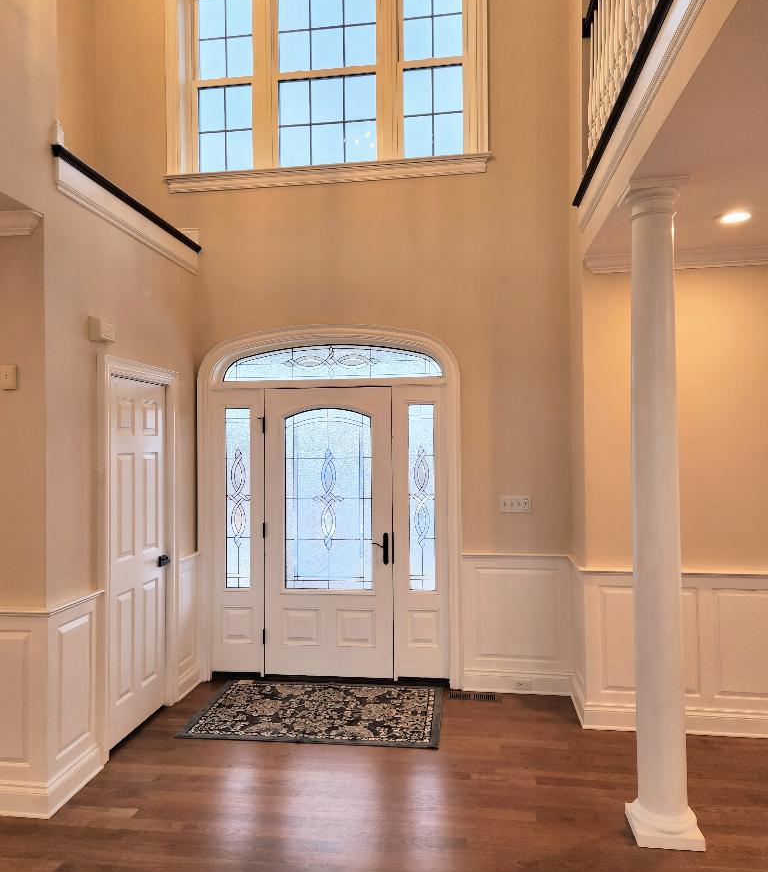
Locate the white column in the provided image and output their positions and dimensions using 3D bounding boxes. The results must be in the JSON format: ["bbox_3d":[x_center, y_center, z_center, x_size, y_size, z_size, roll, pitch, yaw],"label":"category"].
[{"bbox_3d":[1.173,0.308,2.905,0.257,2.741,0.258,-1,-1,8],"label":"white column"}]

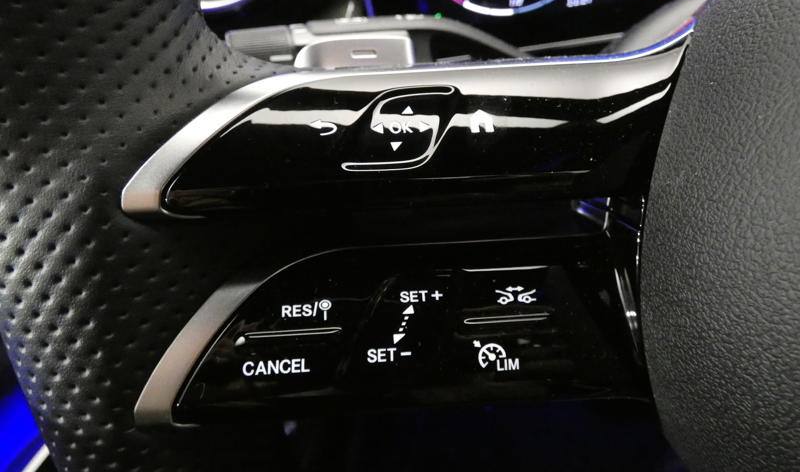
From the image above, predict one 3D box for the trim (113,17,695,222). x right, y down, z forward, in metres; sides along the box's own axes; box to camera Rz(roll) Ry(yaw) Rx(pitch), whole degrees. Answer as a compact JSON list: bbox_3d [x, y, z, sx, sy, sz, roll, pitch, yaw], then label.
[{"bbox_3d":[0.001,-0.021,0.090,0.105,0.037,0.024,-2,-3,0],"label":"trim"}]

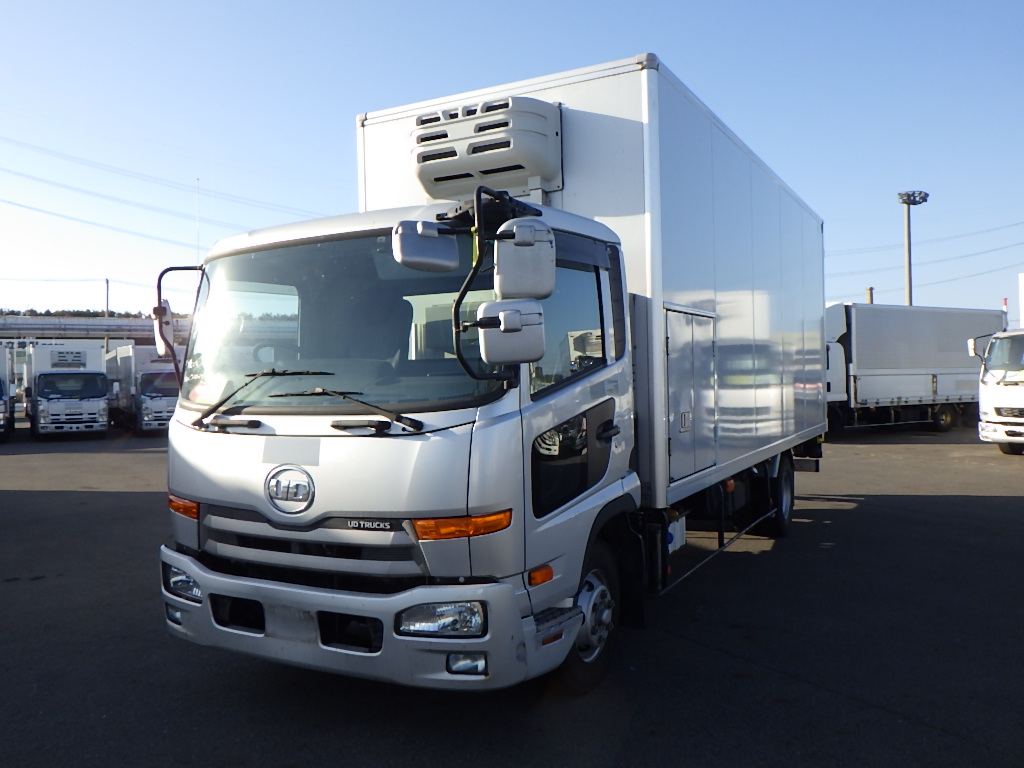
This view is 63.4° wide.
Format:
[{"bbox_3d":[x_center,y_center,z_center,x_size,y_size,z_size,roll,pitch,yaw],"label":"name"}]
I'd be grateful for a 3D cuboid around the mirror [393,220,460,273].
[{"bbox_3d":[-0.324,-0.521,3.136,0.240,0.180,0.110,-1,-14,-15],"label":"mirror"}]

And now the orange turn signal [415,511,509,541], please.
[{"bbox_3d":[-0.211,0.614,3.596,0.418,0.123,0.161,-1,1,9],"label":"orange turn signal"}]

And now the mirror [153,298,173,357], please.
[{"bbox_3d":[-1.963,-0.318,4.659,0.080,0.315,0.205,-1,1,-35],"label":"mirror"}]

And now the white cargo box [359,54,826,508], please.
[{"bbox_3d":[1.464,-0.661,8.352,2.240,2.723,6.549,-1,1,29],"label":"white cargo box"}]

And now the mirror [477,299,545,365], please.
[{"bbox_3d":[-0.002,-0.204,3.282,0.250,0.260,0.100,-1,1,-9],"label":"mirror"}]

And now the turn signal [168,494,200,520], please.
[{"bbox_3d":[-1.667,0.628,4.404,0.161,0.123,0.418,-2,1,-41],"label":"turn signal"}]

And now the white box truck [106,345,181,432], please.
[{"bbox_3d":[-12.023,0.153,28.434,2.120,2.840,6.500,-1,1,-29],"label":"white box truck"}]

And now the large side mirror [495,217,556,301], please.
[{"bbox_3d":[0.051,-0.503,3.349,0.232,0.320,0.100,-1,1,-8],"label":"large side mirror"}]

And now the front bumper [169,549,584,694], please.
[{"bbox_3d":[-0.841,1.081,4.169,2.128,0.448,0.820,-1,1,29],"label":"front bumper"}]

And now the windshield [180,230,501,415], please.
[{"bbox_3d":[-0.926,-0.302,4.039,2.005,0.885,0.220,-1,-14,29],"label":"windshield"}]

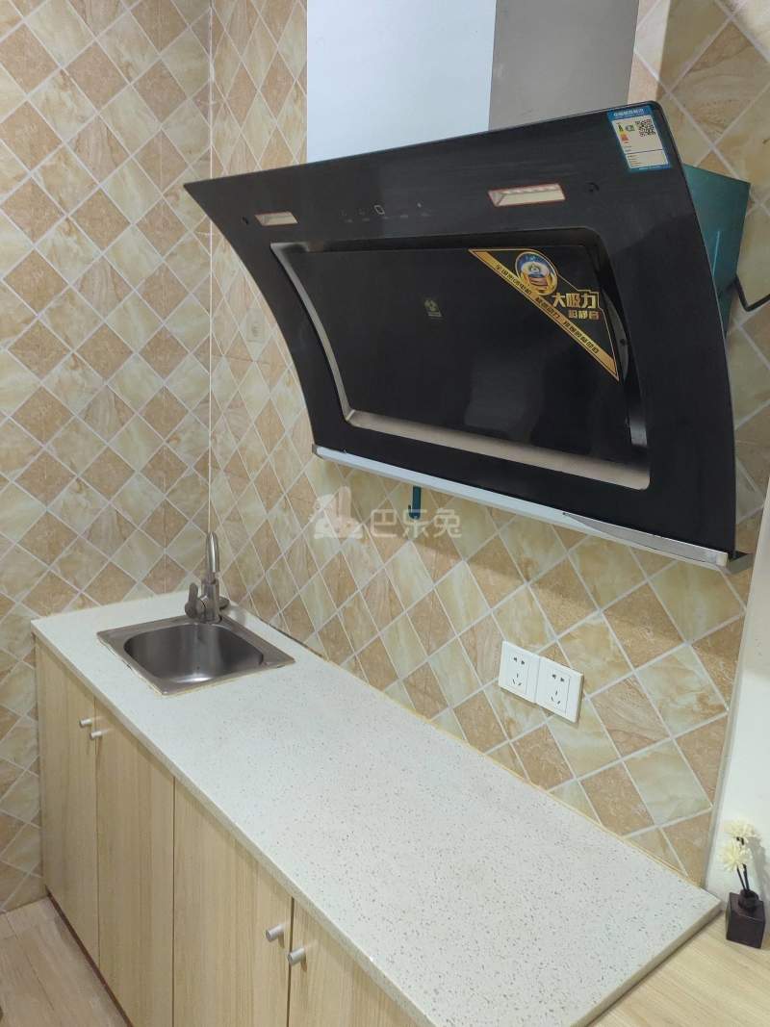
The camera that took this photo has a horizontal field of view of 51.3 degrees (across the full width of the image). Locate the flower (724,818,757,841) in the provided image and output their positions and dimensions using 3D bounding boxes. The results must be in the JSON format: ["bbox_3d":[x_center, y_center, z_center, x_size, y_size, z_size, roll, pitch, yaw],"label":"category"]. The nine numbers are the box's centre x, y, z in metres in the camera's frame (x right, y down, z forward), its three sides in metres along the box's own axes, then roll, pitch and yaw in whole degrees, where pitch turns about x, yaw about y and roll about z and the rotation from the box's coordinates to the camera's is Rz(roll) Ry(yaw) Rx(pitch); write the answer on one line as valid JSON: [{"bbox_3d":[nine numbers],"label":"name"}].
[{"bbox_3d":[0.489,0.436,1.102,0.045,0.032,0.045,-9,19,-40],"label":"flower"}]

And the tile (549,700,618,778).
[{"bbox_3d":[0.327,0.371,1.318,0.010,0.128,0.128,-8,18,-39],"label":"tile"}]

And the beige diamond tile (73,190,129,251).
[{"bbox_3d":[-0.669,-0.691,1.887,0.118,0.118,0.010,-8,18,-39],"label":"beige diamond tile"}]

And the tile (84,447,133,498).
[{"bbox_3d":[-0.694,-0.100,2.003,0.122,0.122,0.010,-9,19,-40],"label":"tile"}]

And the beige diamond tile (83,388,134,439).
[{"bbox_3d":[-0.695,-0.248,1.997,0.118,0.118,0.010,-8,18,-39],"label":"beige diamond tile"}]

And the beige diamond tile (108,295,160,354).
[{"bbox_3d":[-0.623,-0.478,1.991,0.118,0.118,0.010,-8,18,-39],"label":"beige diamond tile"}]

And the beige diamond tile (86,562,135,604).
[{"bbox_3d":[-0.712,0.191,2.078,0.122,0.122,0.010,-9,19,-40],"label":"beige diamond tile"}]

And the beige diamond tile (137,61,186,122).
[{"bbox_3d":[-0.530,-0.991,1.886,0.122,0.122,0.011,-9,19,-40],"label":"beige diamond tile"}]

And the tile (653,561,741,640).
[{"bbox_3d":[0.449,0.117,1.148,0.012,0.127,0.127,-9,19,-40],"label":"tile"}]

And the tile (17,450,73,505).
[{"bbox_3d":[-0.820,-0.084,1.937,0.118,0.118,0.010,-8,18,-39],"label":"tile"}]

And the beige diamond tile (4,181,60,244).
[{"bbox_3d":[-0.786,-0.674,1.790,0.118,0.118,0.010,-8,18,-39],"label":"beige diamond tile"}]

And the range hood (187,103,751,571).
[{"bbox_3d":[0.080,-0.249,1.209,0.373,0.485,0.905,-8,18,-40],"label":"range hood"}]

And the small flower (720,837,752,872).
[{"bbox_3d":[0.480,0.467,1.095,0.043,0.044,0.040,11,16,27],"label":"small flower"}]

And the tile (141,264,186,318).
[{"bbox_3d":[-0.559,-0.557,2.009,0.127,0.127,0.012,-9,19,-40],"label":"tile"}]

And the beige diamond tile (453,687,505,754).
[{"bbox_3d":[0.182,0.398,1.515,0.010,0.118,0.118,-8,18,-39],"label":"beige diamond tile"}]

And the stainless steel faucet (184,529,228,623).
[{"bbox_3d":[-0.453,0.165,2.000,0.095,0.246,0.160,0,14,-13],"label":"stainless steel faucet"}]

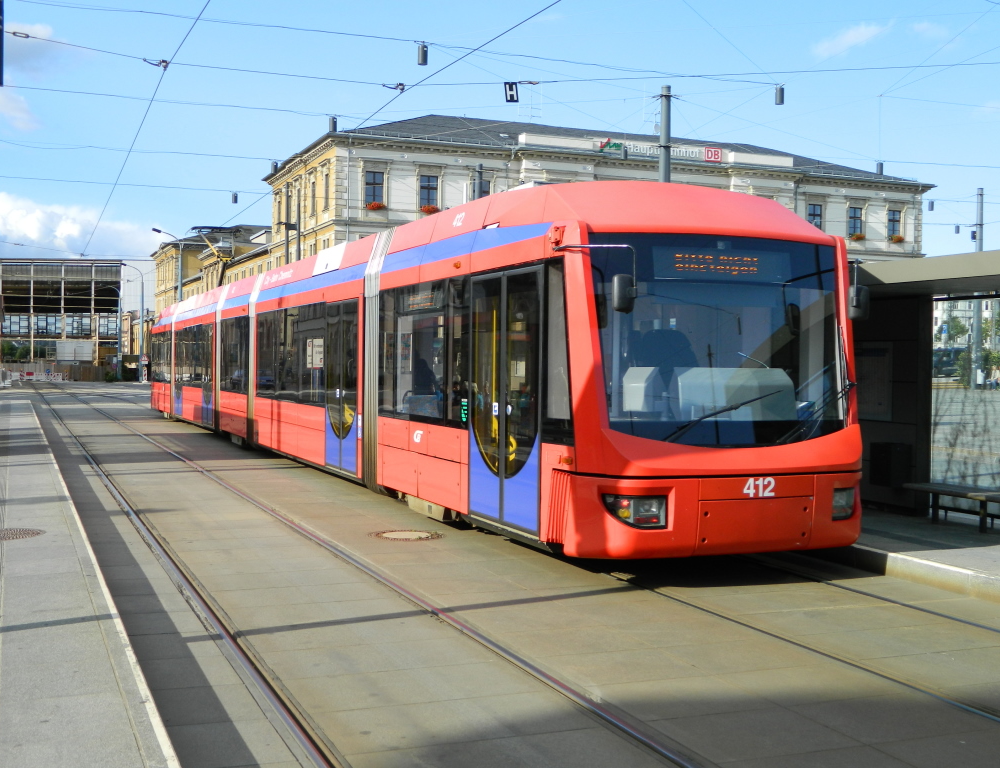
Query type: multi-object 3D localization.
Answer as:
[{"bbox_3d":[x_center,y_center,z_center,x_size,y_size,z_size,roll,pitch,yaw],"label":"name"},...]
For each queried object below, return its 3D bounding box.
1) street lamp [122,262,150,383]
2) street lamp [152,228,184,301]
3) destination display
[{"bbox_3d":[-30.006,-4.971,98.755,1.720,9.740,0.300,0,1,-22],"label":"street lamp"},{"bbox_3d":[-20.076,-4.486,73.221,1.720,9.750,0.300,0,1,-22],"label":"street lamp"},{"bbox_3d":[1.765,-0.936,9.667,1.270,0.240,0.120,0,1,-22],"label":"destination display"}]

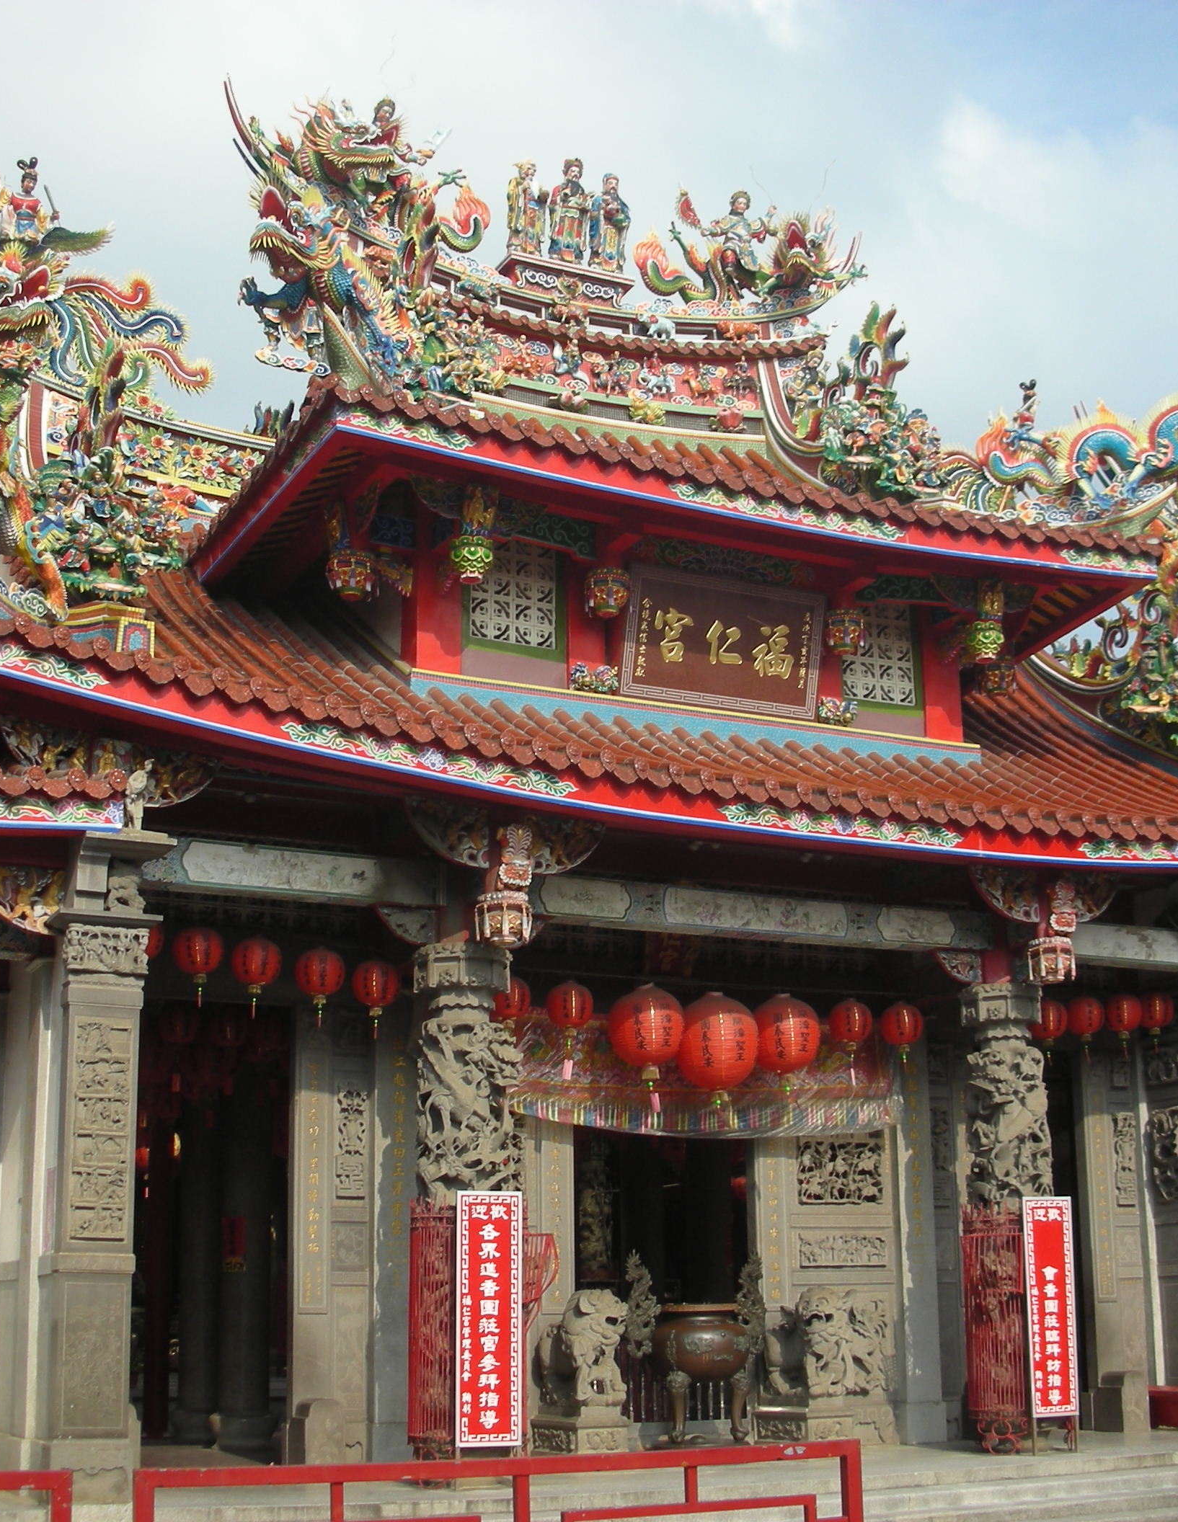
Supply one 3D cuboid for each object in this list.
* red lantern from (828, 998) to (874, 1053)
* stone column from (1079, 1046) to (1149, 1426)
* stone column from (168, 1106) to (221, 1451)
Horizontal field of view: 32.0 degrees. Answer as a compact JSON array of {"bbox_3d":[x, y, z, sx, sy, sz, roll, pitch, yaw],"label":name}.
[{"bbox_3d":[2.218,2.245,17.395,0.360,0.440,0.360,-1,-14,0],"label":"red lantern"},{"bbox_3d":[4.469,4.126,17.942,0.620,3.282,0.380,7,-15,-29],"label":"stone column"},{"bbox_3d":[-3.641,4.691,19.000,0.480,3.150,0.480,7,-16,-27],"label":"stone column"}]

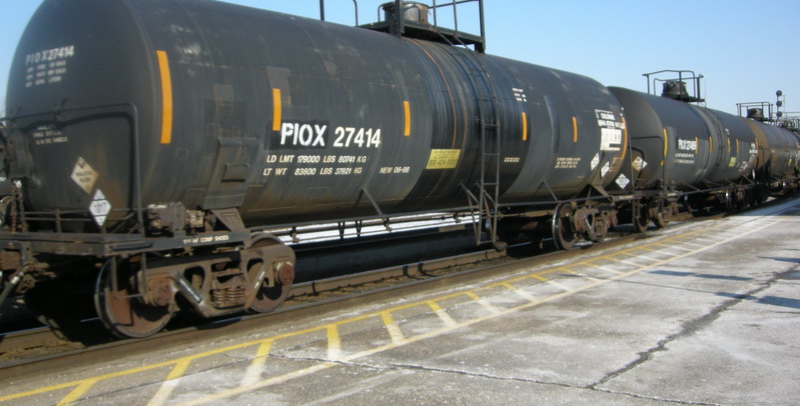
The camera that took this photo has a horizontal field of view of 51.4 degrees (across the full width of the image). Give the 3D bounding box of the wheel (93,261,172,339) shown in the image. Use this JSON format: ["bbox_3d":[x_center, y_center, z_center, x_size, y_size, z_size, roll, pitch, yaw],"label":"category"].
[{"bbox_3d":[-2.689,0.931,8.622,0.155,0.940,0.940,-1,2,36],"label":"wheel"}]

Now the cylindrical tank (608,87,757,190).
[{"bbox_3d":[8.657,-1.787,26.277,2.860,2.860,13.500,-1,2,33],"label":"cylindrical tank"}]

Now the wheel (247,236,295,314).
[{"bbox_3d":[-1.639,0.855,10.055,0.155,0.940,0.940,-1,2,36],"label":"wheel"}]

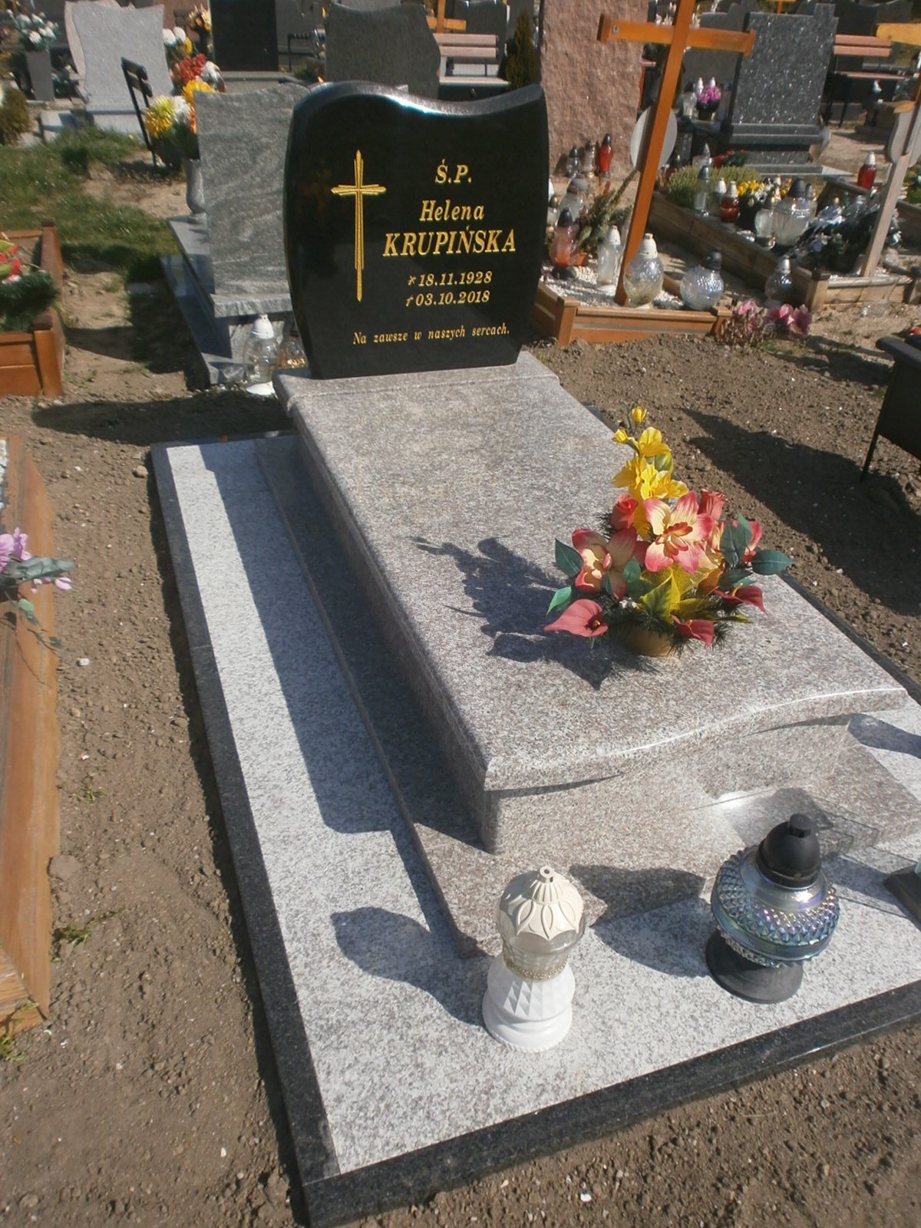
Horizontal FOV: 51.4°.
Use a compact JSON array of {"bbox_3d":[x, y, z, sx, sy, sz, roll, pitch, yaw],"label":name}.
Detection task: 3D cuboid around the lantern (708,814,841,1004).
[{"bbox_3d":[0.465,0.414,1.388,0.178,0.335,0.178,-9,36,-17],"label":"lantern"}]

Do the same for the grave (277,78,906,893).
[{"bbox_3d":[0.131,-0.529,2.117,0.866,0.984,1.886,-9,36,-17],"label":"grave"}]

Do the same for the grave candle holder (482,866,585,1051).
[{"bbox_3d":[0.105,0.458,1.306,0.130,0.325,0.130,2,34,-1],"label":"grave candle holder"}]

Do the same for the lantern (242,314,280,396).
[{"bbox_3d":[-0.745,-0.973,3.536,0.140,0.275,0.140,-9,36,-17],"label":"lantern"}]

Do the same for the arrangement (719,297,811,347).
[{"bbox_3d":[1.384,-1.349,4.331,0.420,0.180,0.250,12,35,14],"label":"arrangement"}]

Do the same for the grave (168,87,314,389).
[{"bbox_3d":[-0.817,-1.729,4.025,0.800,0.970,1.510,-9,36,-17],"label":"grave"}]

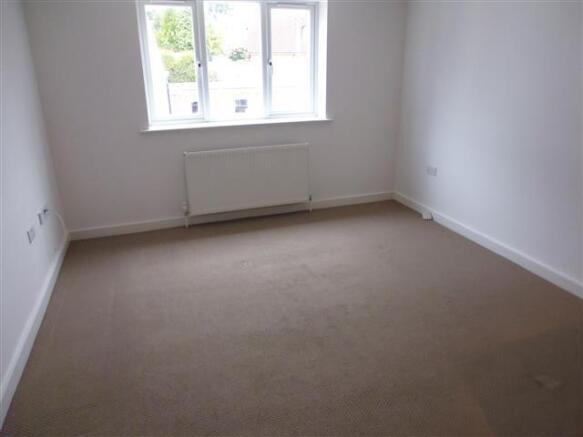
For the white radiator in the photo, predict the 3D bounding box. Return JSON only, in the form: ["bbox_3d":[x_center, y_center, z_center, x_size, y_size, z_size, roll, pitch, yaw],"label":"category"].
[{"bbox_3d":[-0.408,-0.400,3.994,1.221,0.610,0.100,-8,22,-18],"label":"white radiator"}]

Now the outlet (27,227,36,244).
[{"bbox_3d":[-1.634,0.107,2.560,0.020,0.086,0.146,-8,22,-18],"label":"outlet"}]

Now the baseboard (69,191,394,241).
[{"bbox_3d":[-0.405,-0.043,4.182,3.387,0.089,0.018,-8,22,-18],"label":"baseboard"}]

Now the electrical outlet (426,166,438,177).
[{"bbox_3d":[1.383,-0.462,3.998,0.020,0.086,0.146,-8,22,-18],"label":"electrical outlet"}]

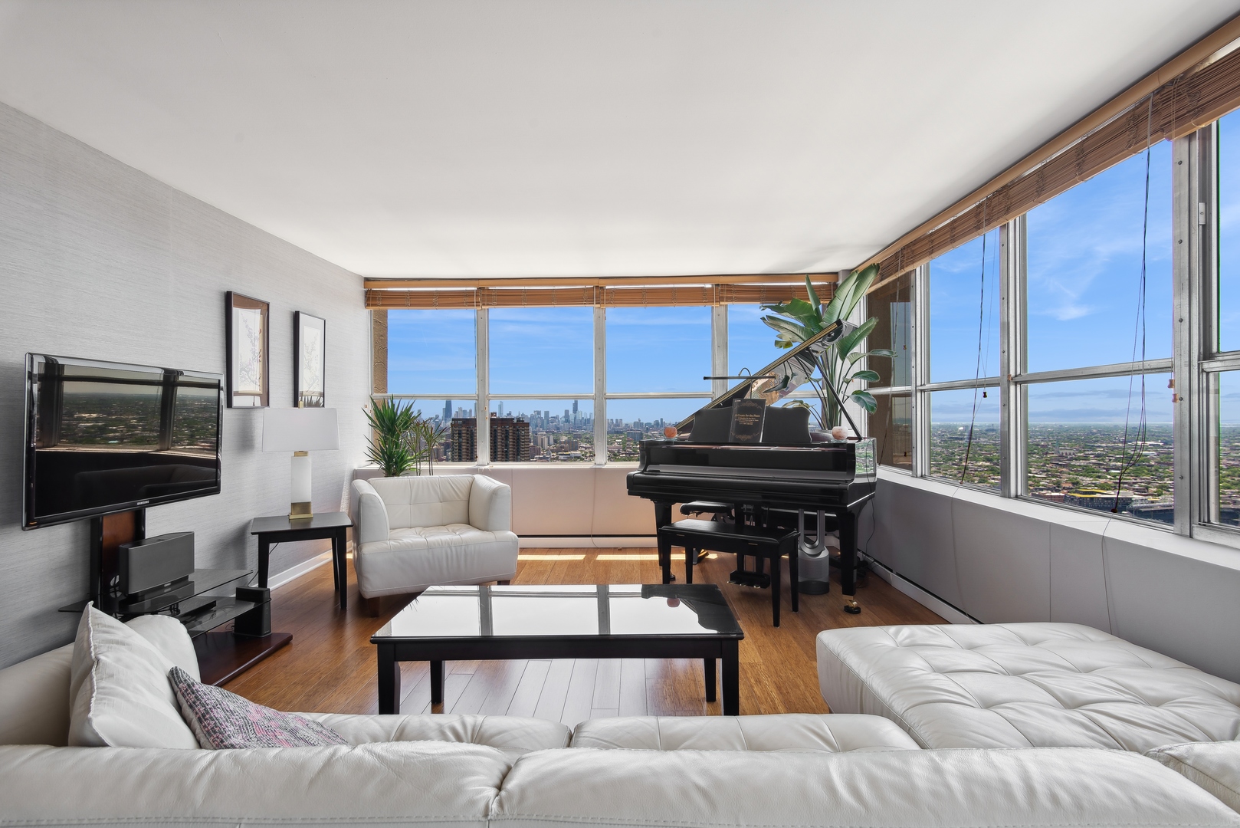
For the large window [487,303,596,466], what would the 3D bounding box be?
[{"bbox_3d":[-0.756,-0.293,5.621,1.022,1.525,0.080,0,0,1],"label":"large window"}]

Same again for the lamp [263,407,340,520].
[{"bbox_3d":[-2.106,0.320,3.874,0.450,0.735,0.270,0,0,-25],"label":"lamp"}]

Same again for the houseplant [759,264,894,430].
[{"bbox_3d":[1.780,-0.410,5.080,1.080,1.600,0.850,0,0,1],"label":"houseplant"}]

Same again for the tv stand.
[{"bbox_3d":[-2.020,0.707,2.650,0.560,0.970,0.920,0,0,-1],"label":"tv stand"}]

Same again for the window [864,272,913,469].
[{"bbox_3d":[2.281,-0.328,4.993,0.080,1.537,0.909,0,0,1],"label":"window"}]

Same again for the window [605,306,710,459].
[{"bbox_3d":[0.362,-0.301,5.593,1.012,1.499,0.080,0,0,1],"label":"window"}]

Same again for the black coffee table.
[{"bbox_3d":[-0.200,0.953,2.205,1.220,0.457,0.575,0,0,1],"label":"black coffee table"}]

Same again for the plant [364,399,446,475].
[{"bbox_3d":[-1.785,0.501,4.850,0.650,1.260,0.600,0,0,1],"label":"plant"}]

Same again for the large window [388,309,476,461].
[{"bbox_3d":[-1.823,-0.309,5.580,0.960,1.600,0.100,0,0,1],"label":"large window"}]

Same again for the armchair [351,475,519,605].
[{"bbox_3d":[-1.310,0.833,4.030,0.940,0.710,0.870,0,0,-26],"label":"armchair"}]

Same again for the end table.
[{"bbox_3d":[-2.015,0.947,3.744,0.545,0.520,0.545,0,0,-25],"label":"end table"}]

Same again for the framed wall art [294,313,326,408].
[{"bbox_3d":[-2.375,-0.405,4.490,0.037,0.700,0.375,0,0,1],"label":"framed wall art"}]

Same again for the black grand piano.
[{"bbox_3d":[1.107,0.286,4.381,1.490,1.805,1.580,0,0,34],"label":"black grand piano"}]

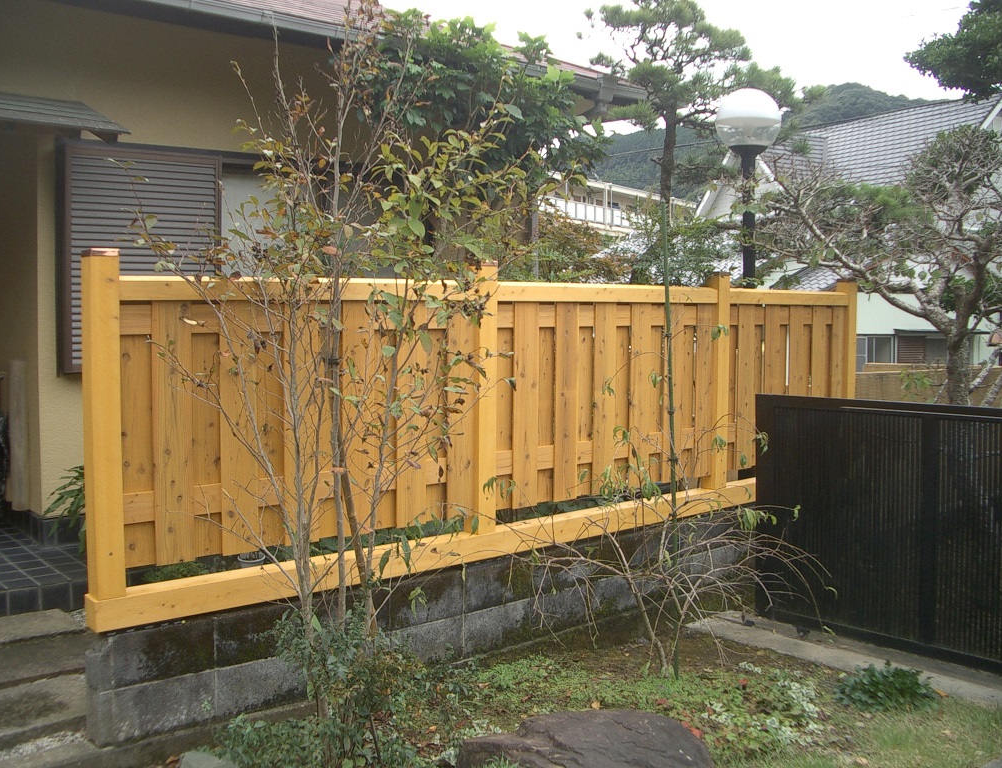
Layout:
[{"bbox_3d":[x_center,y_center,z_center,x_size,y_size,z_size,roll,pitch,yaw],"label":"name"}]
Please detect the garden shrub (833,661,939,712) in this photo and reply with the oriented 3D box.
[{"bbox_3d":[1.760,1.354,4.720,0.460,0.170,0.360,2,5,22],"label":"garden shrub"}]

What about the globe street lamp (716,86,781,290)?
[{"bbox_3d":[1.608,-0.430,6.849,0.440,3.000,0.440,1,5,13],"label":"globe street lamp"}]

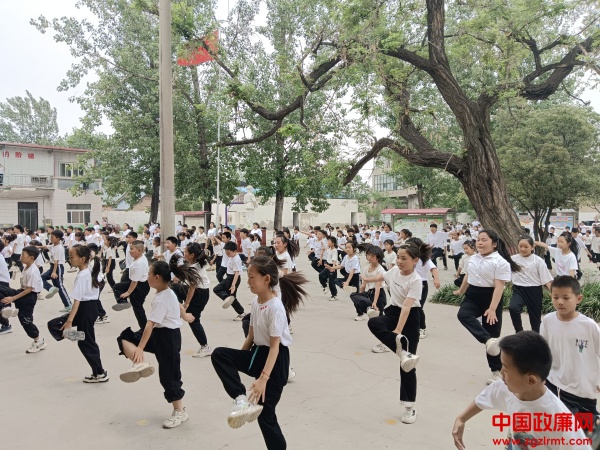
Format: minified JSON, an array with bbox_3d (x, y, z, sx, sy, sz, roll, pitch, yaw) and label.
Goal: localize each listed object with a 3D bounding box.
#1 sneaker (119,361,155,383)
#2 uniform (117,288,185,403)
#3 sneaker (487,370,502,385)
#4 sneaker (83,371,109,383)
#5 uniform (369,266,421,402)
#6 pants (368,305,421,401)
[{"bbox_3d":[-1.147,1.037,3.180,0.240,0.090,0.105,-14,31,-13],"label":"sneaker"},{"bbox_3d":[-1.134,0.914,3.420,0.470,0.870,0.400,-1,2,-23],"label":"uniform"},{"bbox_3d":[1.899,1.475,4.400,0.245,0.110,0.095,0,0,-37],"label":"sneaker"},{"bbox_3d":[-1.965,1.458,4.330,0.235,0.095,0.090,0,2,-8],"label":"sneaker"},{"bbox_3d":[0.710,0.810,3.350,0.420,1.010,0.380,0,0,-37],"label":"uniform"},{"bbox_3d":[0.765,1.035,3.600,0.420,0.770,0.380,0,0,-35],"label":"pants"}]

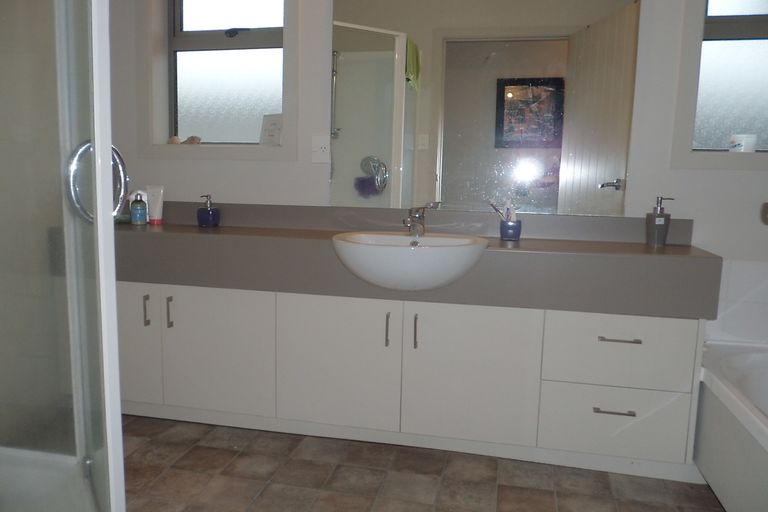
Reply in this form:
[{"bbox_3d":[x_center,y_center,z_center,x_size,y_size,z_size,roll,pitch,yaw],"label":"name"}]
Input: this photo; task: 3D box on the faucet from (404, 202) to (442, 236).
[{"bbox_3d":[0.144,-0.143,2.137,0.145,0.136,0.140,3,9,12],"label":"faucet"}]

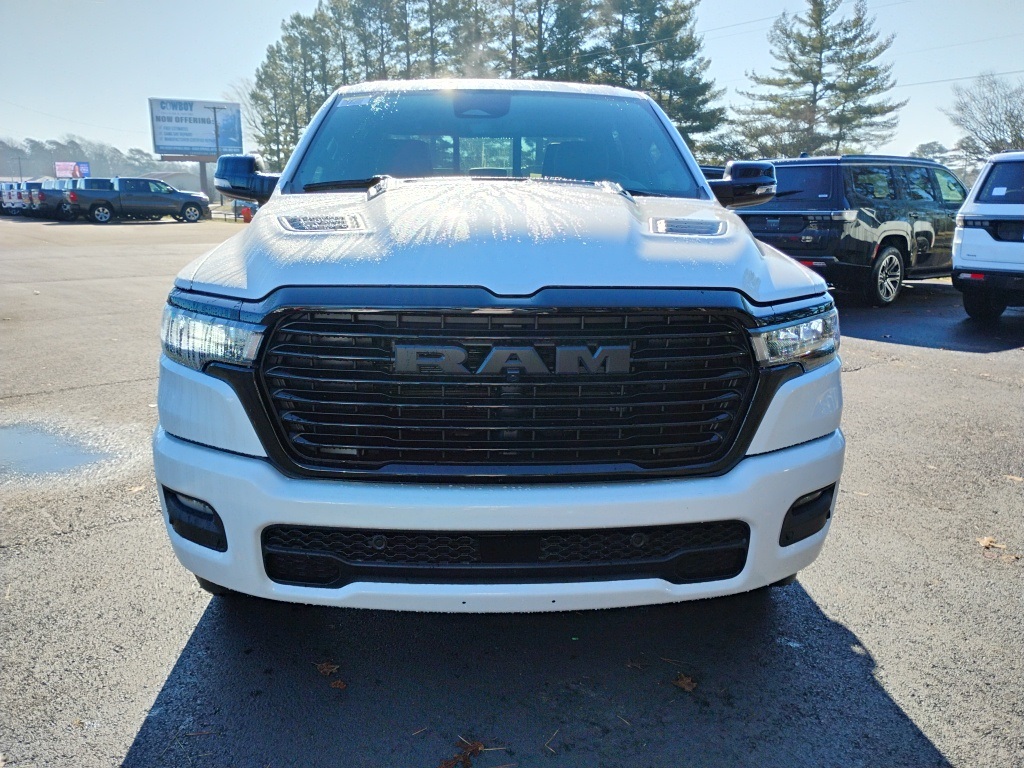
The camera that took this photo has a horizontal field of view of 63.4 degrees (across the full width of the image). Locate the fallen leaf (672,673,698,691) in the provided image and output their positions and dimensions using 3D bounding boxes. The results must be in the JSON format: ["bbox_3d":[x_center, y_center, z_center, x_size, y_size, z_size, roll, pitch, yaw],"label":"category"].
[{"bbox_3d":[0.510,0.867,2.433,0.080,0.018,0.090,0,13,-2],"label":"fallen leaf"}]

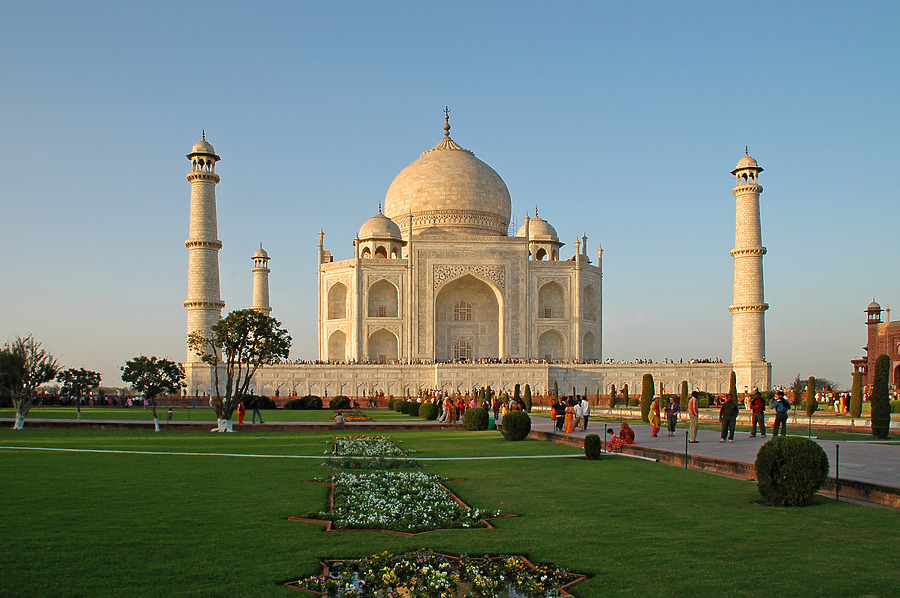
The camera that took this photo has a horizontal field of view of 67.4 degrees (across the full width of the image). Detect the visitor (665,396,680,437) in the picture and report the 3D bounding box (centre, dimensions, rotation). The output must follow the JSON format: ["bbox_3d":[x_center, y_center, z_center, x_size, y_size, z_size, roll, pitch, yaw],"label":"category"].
[{"bbox_3d":[9.115,4.820,27.622,0.600,1.610,0.420,-6,-10,30],"label":"visitor"}]

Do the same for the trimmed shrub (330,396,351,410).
[{"bbox_3d":[-13.437,12.863,83.127,2.404,1.669,2.404,0,-9,0],"label":"trimmed shrub"}]

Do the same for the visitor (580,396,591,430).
[{"bbox_3d":[6.511,5.468,32.400,0.360,1.680,0.480,3,-9,-18],"label":"visitor"}]

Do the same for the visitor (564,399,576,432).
[{"bbox_3d":[5.560,5.435,31.113,0.400,1.487,0.460,7,-11,-40],"label":"visitor"}]

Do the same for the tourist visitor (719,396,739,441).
[{"bbox_3d":[9.541,4.094,23.100,0.620,1.660,0.380,-4,-9,23],"label":"tourist visitor"}]

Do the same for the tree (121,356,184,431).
[{"bbox_3d":[-17.398,5.565,39.500,3.700,4.350,3.600,-1,-9,9],"label":"tree"}]

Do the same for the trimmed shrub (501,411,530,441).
[{"bbox_3d":[3.119,6.050,32.107,1.381,1.414,1.381,0,-9,0],"label":"trimmed shrub"}]

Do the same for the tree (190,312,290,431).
[{"bbox_3d":[-13.769,4.605,44.105,6.672,7.977,6.672,0,-9,0],"label":"tree"}]

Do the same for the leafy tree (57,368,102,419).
[{"bbox_3d":[-35.917,9.171,65.368,4.362,4.848,4.362,0,-9,0],"label":"leafy tree"}]

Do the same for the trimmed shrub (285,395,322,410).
[{"bbox_3d":[-21.726,15.379,100.000,5.400,2.150,3.200,-1,-9,9],"label":"trimmed shrub"}]

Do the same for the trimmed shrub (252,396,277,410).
[{"bbox_3d":[-27.510,15.468,100.000,3.500,2.050,3.000,-1,-9,9],"label":"trimmed shrub"}]

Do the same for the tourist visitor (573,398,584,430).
[{"bbox_3d":[6.220,5.605,32.514,0.450,1.502,0.480,-2,-9,13],"label":"tourist visitor"}]

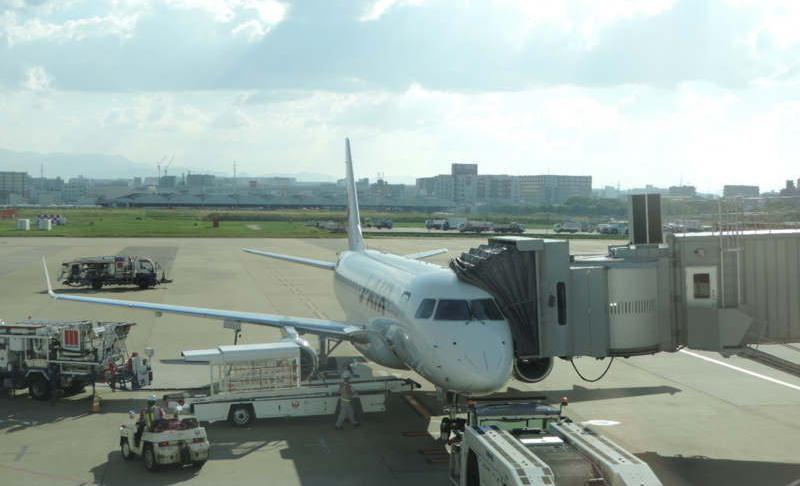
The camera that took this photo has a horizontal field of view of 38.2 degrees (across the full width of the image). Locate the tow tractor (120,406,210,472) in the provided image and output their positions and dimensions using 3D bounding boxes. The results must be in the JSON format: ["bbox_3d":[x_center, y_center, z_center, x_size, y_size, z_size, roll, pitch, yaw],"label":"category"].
[{"bbox_3d":[-6.540,5.386,31.938,1.450,1.400,2.750,-1,3,-33],"label":"tow tractor"}]

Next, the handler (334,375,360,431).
[{"bbox_3d":[-1.644,5.069,36.790,0.700,1.720,0.550,-1,3,-32],"label":"handler"}]

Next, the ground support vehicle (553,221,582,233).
[{"bbox_3d":[35.030,-3.339,242.055,6.000,2.300,2.100,0,2,-8],"label":"ground support vehicle"}]

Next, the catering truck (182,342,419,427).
[{"bbox_3d":[-3.522,4.621,38.398,7.800,2.450,2.000,0,2,-14],"label":"catering truck"}]

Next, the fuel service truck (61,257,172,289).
[{"bbox_3d":[-22.271,2.279,90.778,8.500,2.500,2.100,0,2,-6],"label":"fuel service truck"}]

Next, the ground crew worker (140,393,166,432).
[{"bbox_3d":[-6.783,4.980,31.785,0.580,1.420,0.800,-1,3,-33],"label":"ground crew worker"}]

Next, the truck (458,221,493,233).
[{"bbox_3d":[15.580,-3.361,239.058,6.700,2.250,2.100,0,2,-8],"label":"truck"}]

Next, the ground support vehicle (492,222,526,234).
[{"bbox_3d":[22.430,-3.342,240.057,6.400,2.250,2.100,0,2,-8],"label":"ground support vehicle"}]

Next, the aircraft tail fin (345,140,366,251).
[{"bbox_3d":[-2.496,-2.784,63.549,0.500,6.000,6.300,0,2,-9],"label":"aircraft tail fin"}]

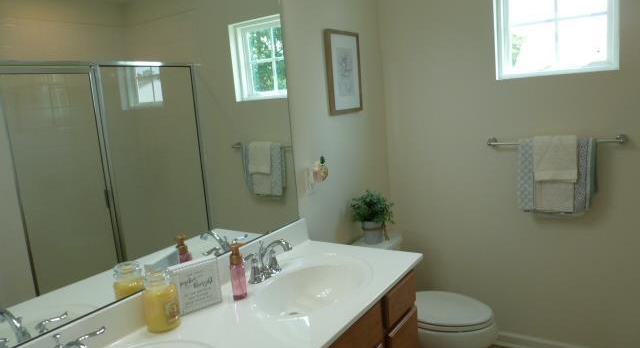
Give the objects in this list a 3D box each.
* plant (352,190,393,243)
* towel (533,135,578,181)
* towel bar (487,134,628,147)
[{"bbox_3d":[0.278,0.235,2.437,0.220,0.285,0.220,-4,9,6],"label":"plant"},{"bbox_3d":[1.208,-0.076,2.277,0.193,0.240,0.060,1,10,33],"label":"towel"},{"bbox_3d":[1.210,-0.171,2.299,0.640,0.045,0.075,1,10,33],"label":"towel bar"}]

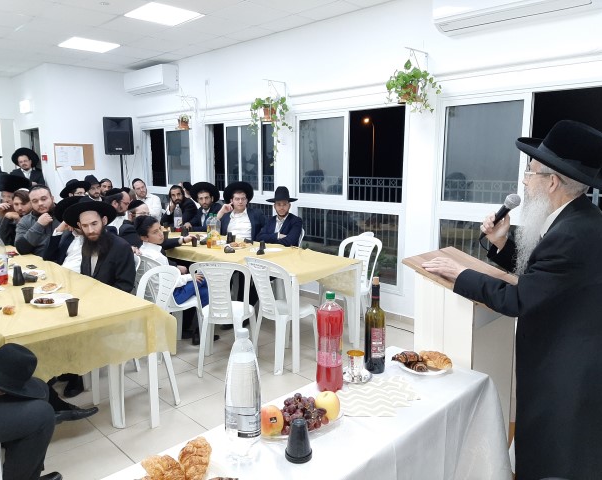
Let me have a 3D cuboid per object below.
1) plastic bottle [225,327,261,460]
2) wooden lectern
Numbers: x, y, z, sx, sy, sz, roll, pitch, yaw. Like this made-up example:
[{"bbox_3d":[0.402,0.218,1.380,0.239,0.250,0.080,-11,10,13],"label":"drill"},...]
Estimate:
[{"bbox_3d":[-0.149,0.389,1.216,0.092,0.334,0.092,-1,9,-7],"label":"plastic bottle"},{"bbox_3d":[0.764,0.641,2.142,0.460,1.120,0.470,8,13,43],"label":"wooden lectern"}]

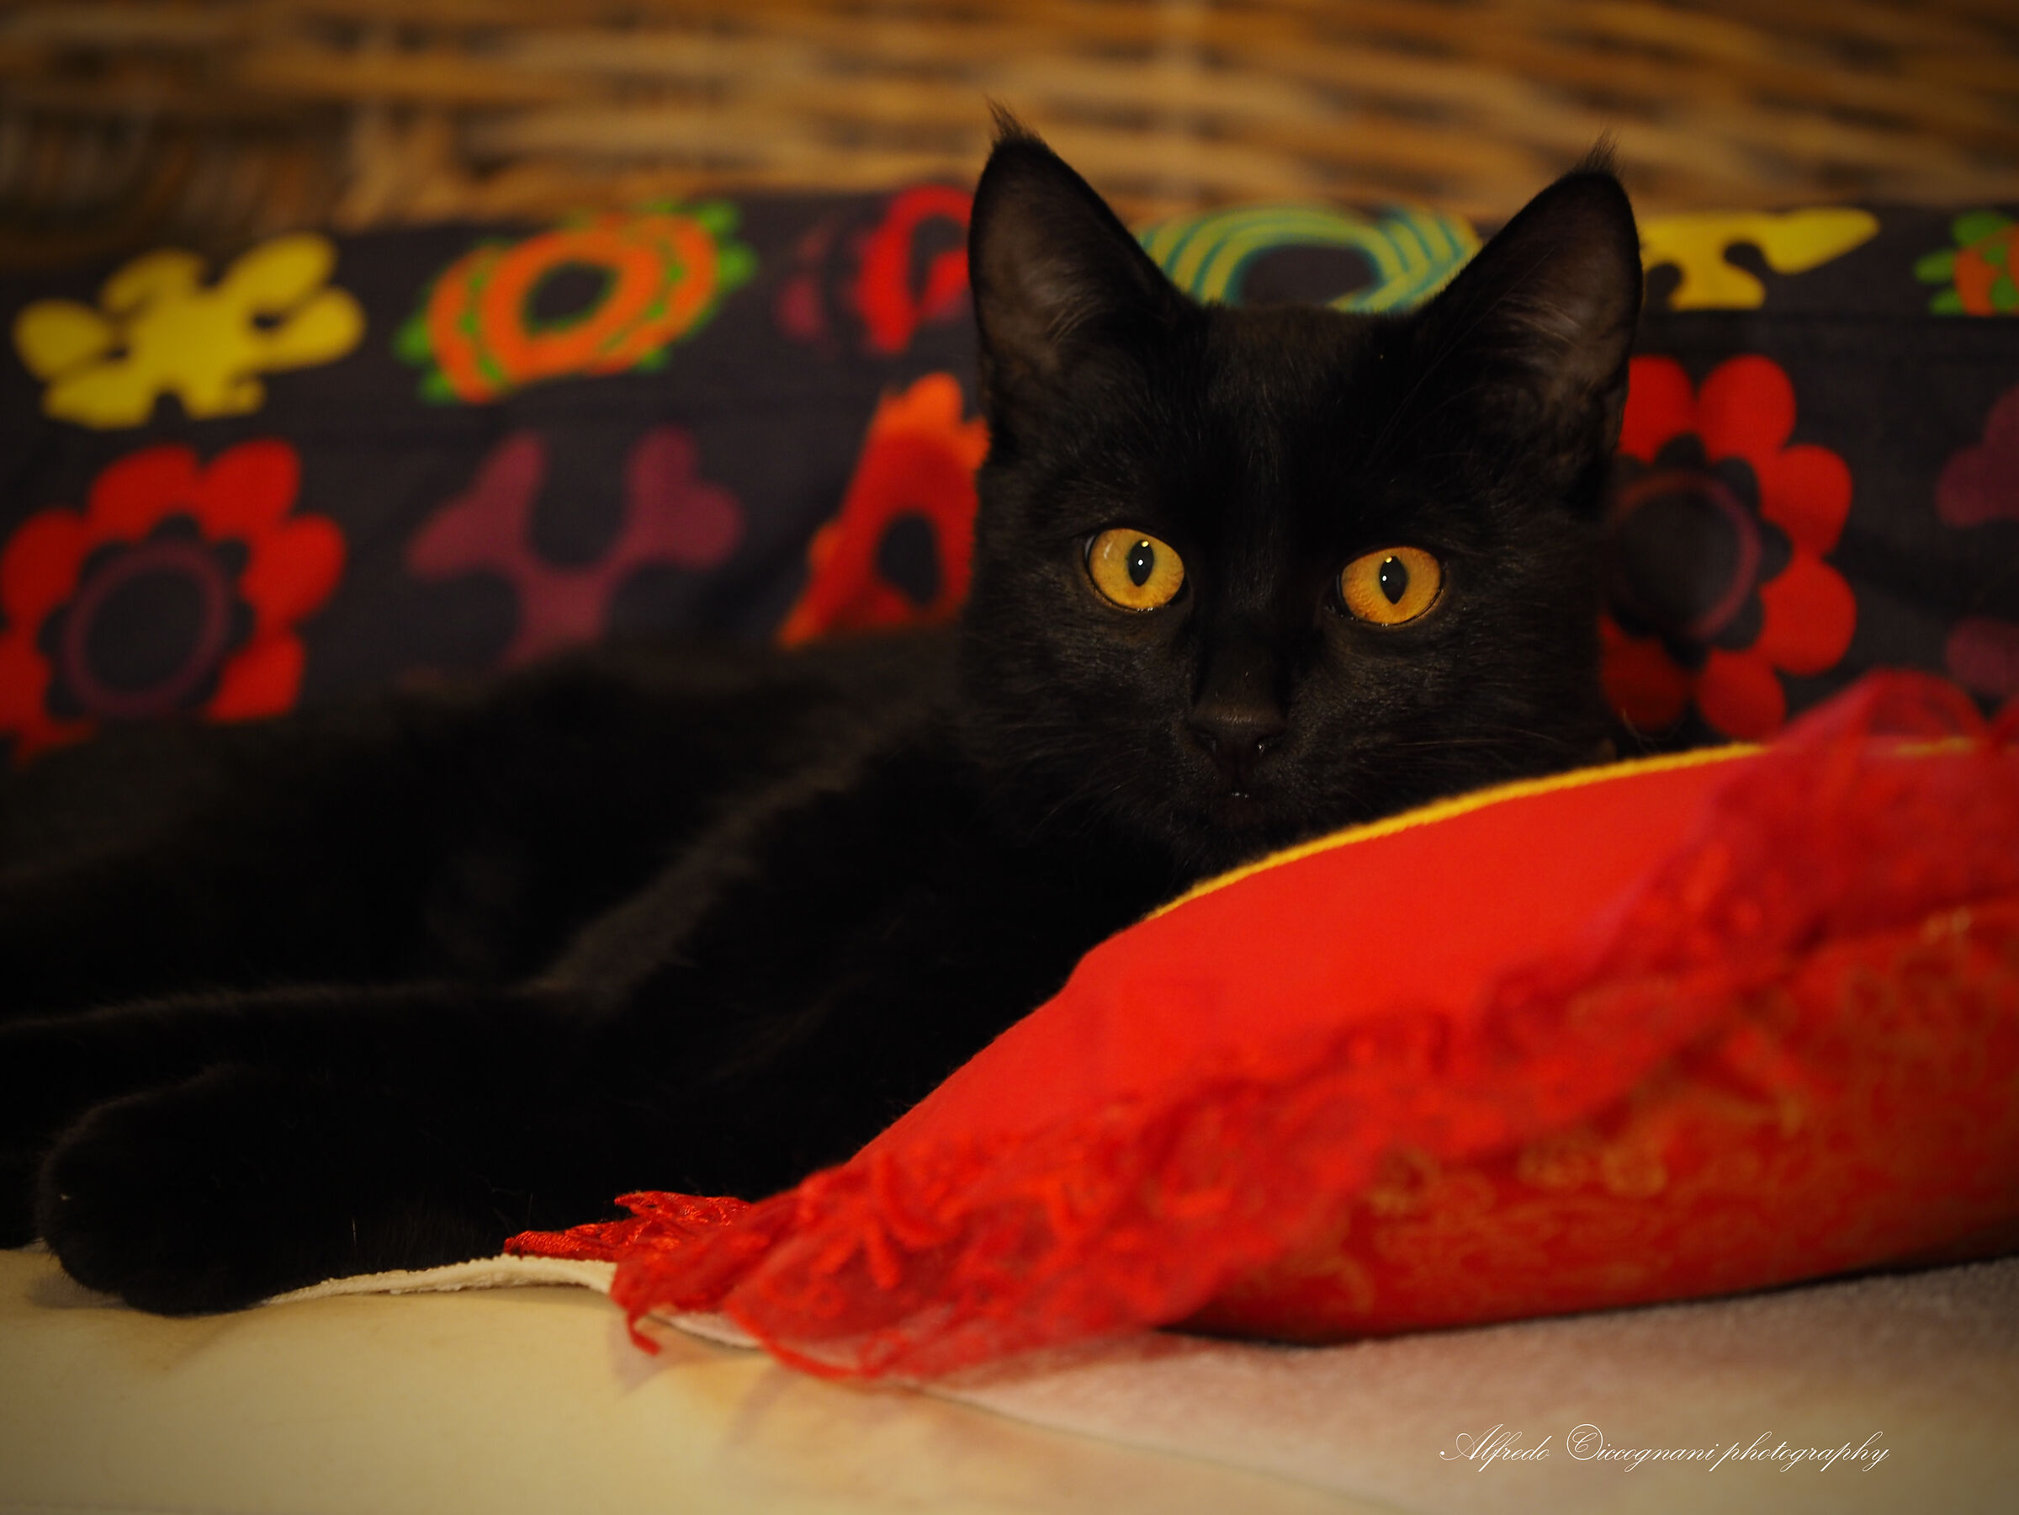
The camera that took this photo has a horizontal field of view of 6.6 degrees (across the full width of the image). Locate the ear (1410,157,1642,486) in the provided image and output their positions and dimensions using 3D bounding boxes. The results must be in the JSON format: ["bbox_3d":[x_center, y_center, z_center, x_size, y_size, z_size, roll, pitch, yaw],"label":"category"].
[{"bbox_3d":[0.079,-0.067,2.675,0.034,0.049,0.025,10,-2,-15],"label":"ear"}]

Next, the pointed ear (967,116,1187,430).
[{"bbox_3d":[0.011,-0.074,2.685,0.034,0.049,0.025,-8,-2,23],"label":"pointed ear"}]

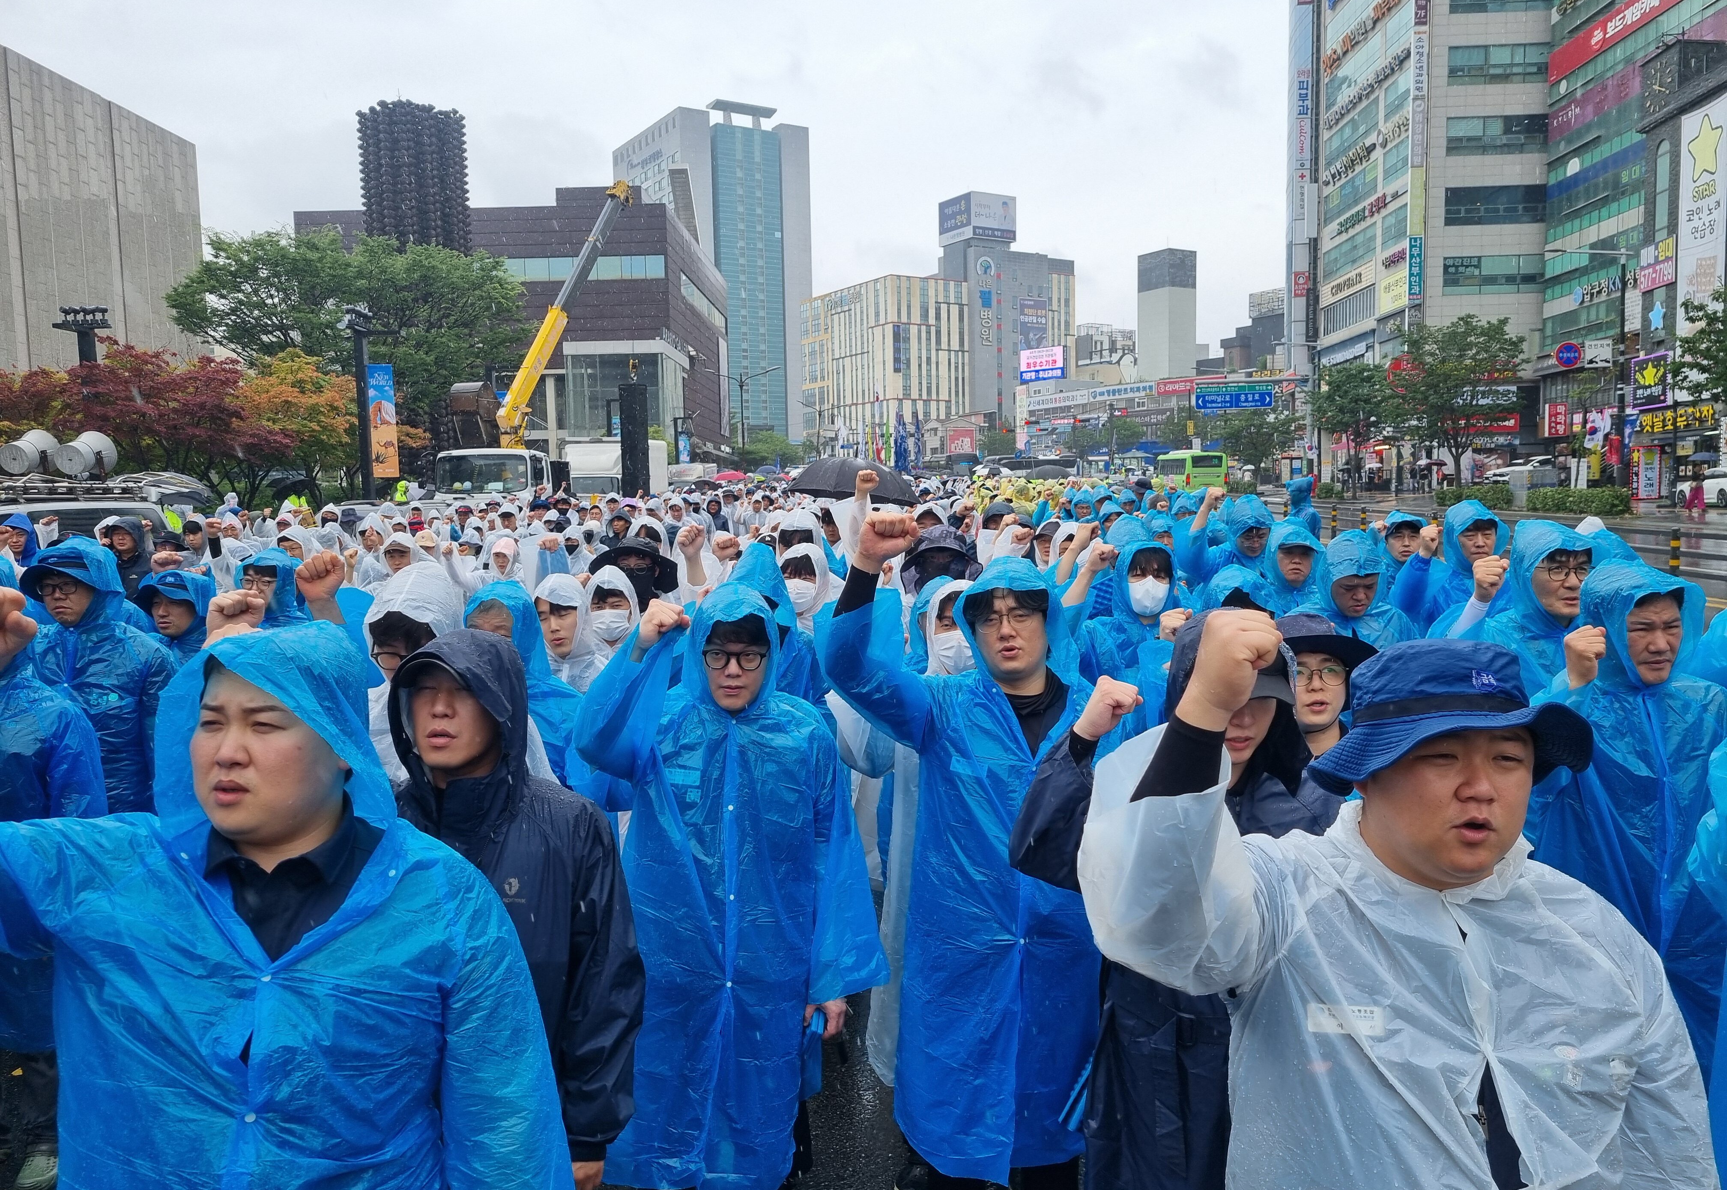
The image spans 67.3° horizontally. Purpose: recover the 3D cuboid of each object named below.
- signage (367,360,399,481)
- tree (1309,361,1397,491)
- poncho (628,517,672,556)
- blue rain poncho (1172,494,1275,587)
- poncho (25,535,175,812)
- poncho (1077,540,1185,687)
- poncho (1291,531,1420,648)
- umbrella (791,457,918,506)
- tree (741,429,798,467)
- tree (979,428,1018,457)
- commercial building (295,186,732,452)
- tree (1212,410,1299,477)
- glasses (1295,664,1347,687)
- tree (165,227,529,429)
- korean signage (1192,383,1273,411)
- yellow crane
[{"bbox_3d":[-10.739,-3.892,29.000,0.600,2.530,0.060,-1,5,4],"label":"signage"},{"bbox_3d":[27.148,-9.171,72.000,4.800,7.510,4.800,-1,5,4],"label":"tree"},{"bbox_3d":[-1.240,0.135,7.656,0.540,1.200,0.420,-2,5,-5],"label":"poncho"},{"bbox_3d":[1.869,0.133,6.559,0.620,1.280,0.480,-1,5,7],"label":"blue rain poncho"},{"bbox_3d":[-2.820,0.474,4.814,0.580,1.360,0.400,-1,5,5],"label":"poncho"},{"bbox_3d":[0.975,0.443,4.559,0.560,1.280,0.450,-1,5,5],"label":"poncho"},{"bbox_3d":[1.856,0.385,4.908,0.560,1.230,0.400,0,6,13],"label":"poncho"},{"bbox_3d":[-0.097,-0.839,11.608,1.150,0.800,1.150,6,1,0],"label":"umbrella"},{"bbox_3d":[-7.084,-9.854,98.000,4.500,5.450,4.500,-1,5,4],"label":"tree"},{"bbox_3d":[13.565,-13.597,129.889,4.300,6.400,4.200,-1,5,0],"label":"tree"},{"bbox_3d":[-21.541,-15.369,91.469,21.136,18.518,34.274,-1,5,0],"label":"commercial building"},{"bbox_3d":[28.172,-10.503,92.884,6.100,6.500,5.900,-1,5,0],"label":"tree"},{"bbox_3d":[1.052,0.173,3.008,0.142,0.048,0.135,0,6,16],"label":"glasses"},{"bbox_3d":[-16.710,-6.744,42.000,10.400,10.190,8.500,-1,5,4],"label":"tree"},{"bbox_3d":[22.842,-12.191,80.000,4.900,1.690,0.200,-1,5,4],"label":"korean signage"},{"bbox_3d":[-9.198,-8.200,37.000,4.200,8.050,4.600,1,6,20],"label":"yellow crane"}]

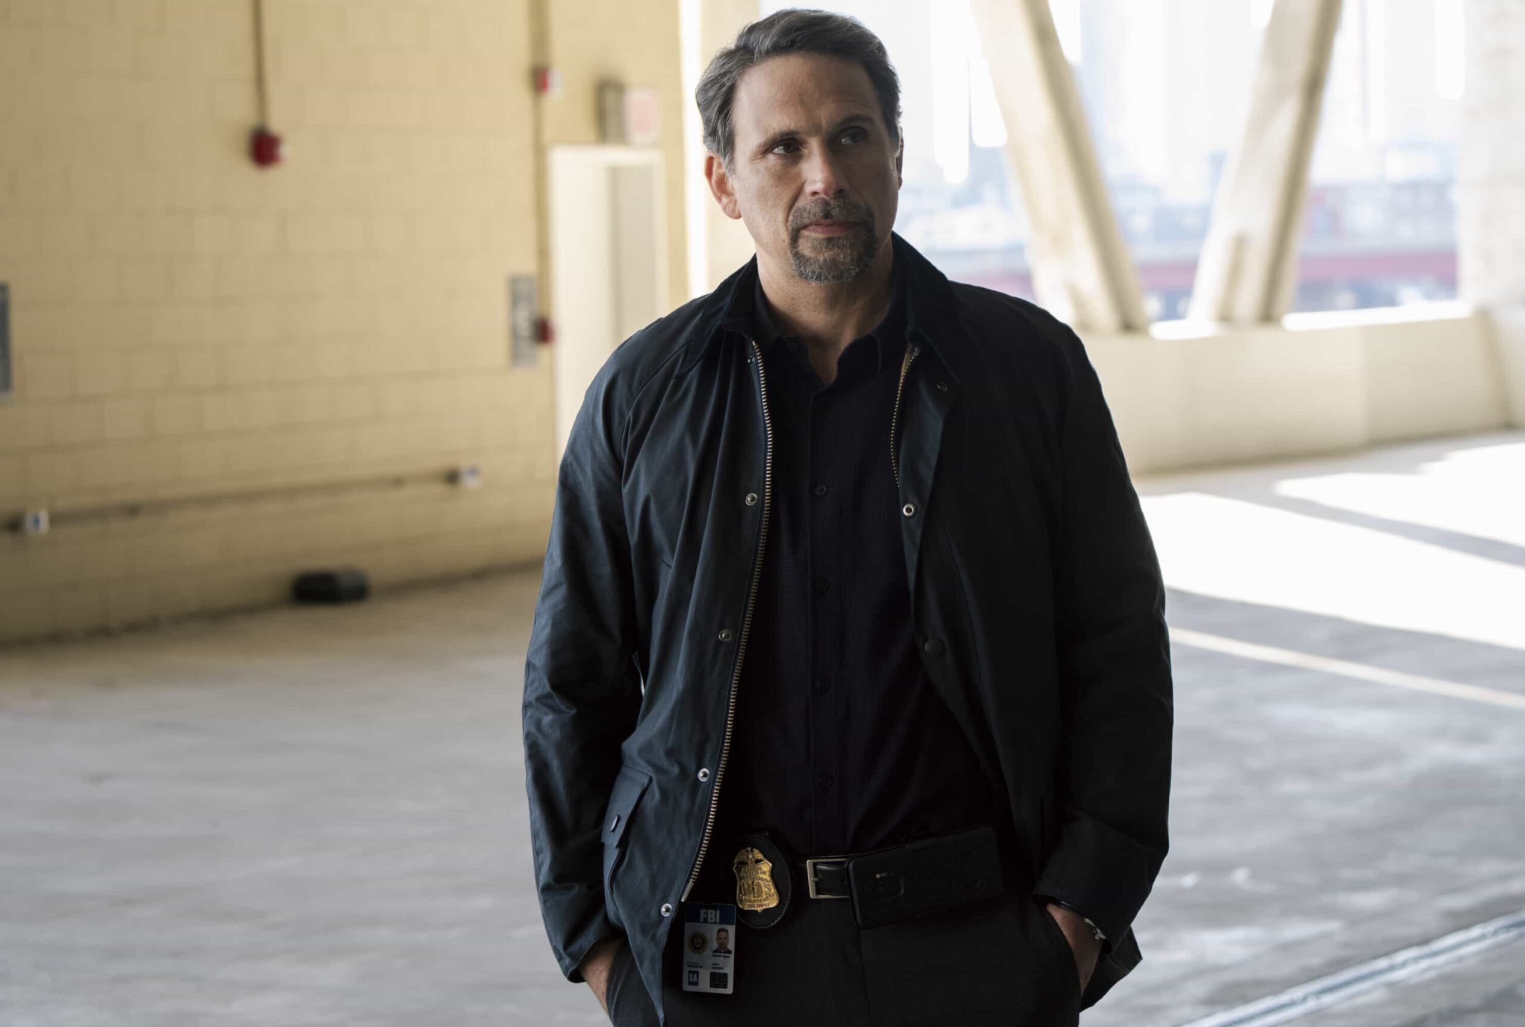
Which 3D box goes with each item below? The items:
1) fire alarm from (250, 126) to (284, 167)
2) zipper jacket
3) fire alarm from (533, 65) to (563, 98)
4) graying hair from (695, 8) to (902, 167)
[{"bbox_3d":[-2.321,-1.722,20.050,0.100,0.170,0.120,0,3,25],"label":"fire alarm"},{"bbox_3d":[0.081,0.118,4.100,0.615,0.770,0.320,-1,3,5],"label":"zipper jacket"},{"bbox_3d":[-1.141,-2.277,22.600,0.095,0.150,0.120,0,3,25],"label":"fire alarm"},{"bbox_3d":[0.035,-0.399,4.080,0.187,0.170,0.215,-6,3,-14],"label":"graying hair"}]

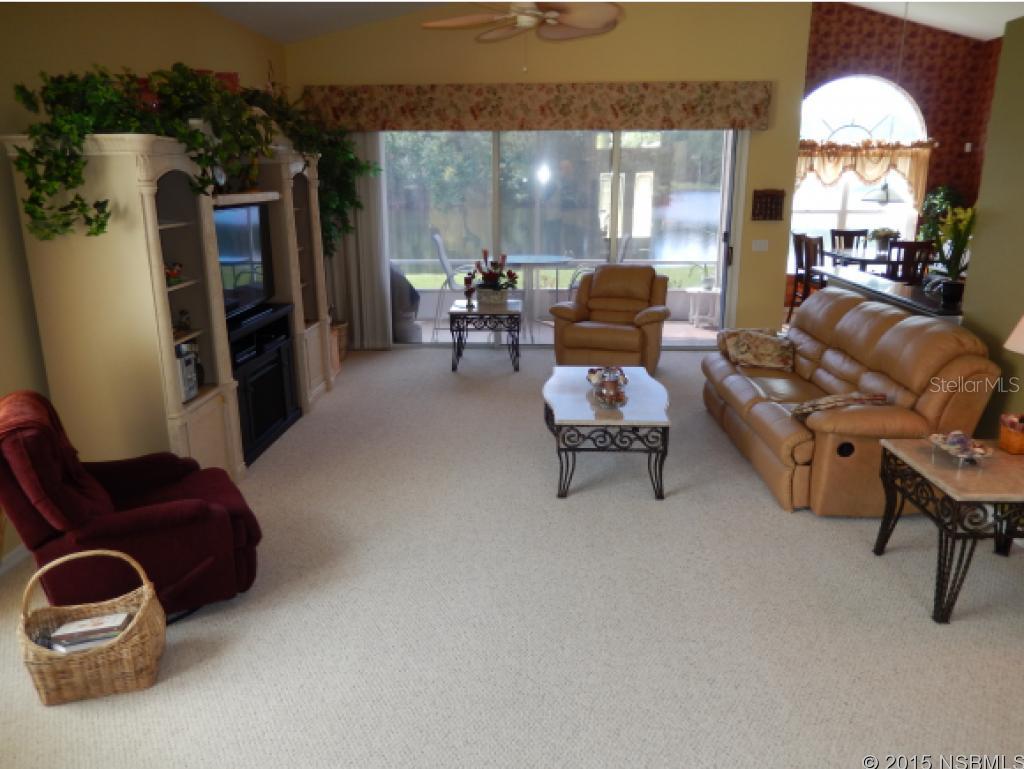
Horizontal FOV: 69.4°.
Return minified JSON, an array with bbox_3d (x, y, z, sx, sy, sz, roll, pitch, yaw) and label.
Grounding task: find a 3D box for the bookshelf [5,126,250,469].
[{"bbox_3d":[-1.949,-0.294,3.912,0.619,1.892,0.808,1,16,3],"label":"bookshelf"}]

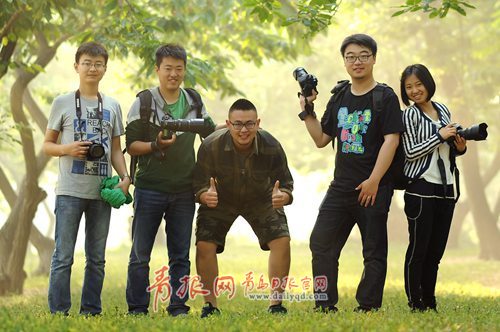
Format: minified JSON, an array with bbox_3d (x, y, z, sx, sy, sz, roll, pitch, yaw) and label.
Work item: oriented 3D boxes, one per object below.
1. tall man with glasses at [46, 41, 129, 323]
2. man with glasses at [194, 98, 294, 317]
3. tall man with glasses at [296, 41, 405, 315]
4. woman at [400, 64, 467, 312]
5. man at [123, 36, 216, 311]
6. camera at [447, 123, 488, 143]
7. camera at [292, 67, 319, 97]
[{"bbox_3d":[-1.035,0.084,7.520,0.570,1.760,0.370,0,-1,-12],"label":"tall man with glasses"},{"bbox_3d":[-0.030,0.270,7.400,0.640,1.370,0.700,0,-1,0],"label":"man with glasses"},{"bbox_3d":[0.650,0.050,7.620,0.670,1.800,0.480,0,-1,16],"label":"tall man with glasses"},{"bbox_3d":[1.183,0.147,7.580,0.460,1.610,0.420,1,-2,-43],"label":"woman"},{"bbox_3d":[-0.485,0.092,7.500,0.620,1.730,0.480,0,-1,-9],"label":"man"},{"bbox_3d":[1.362,-0.208,7.400,0.250,0.115,0.140,-4,-3,30],"label":"camera"},{"bbox_3d":[0.355,-0.535,7.480,0.110,0.170,0.140,-36,0,0],"label":"camera"}]

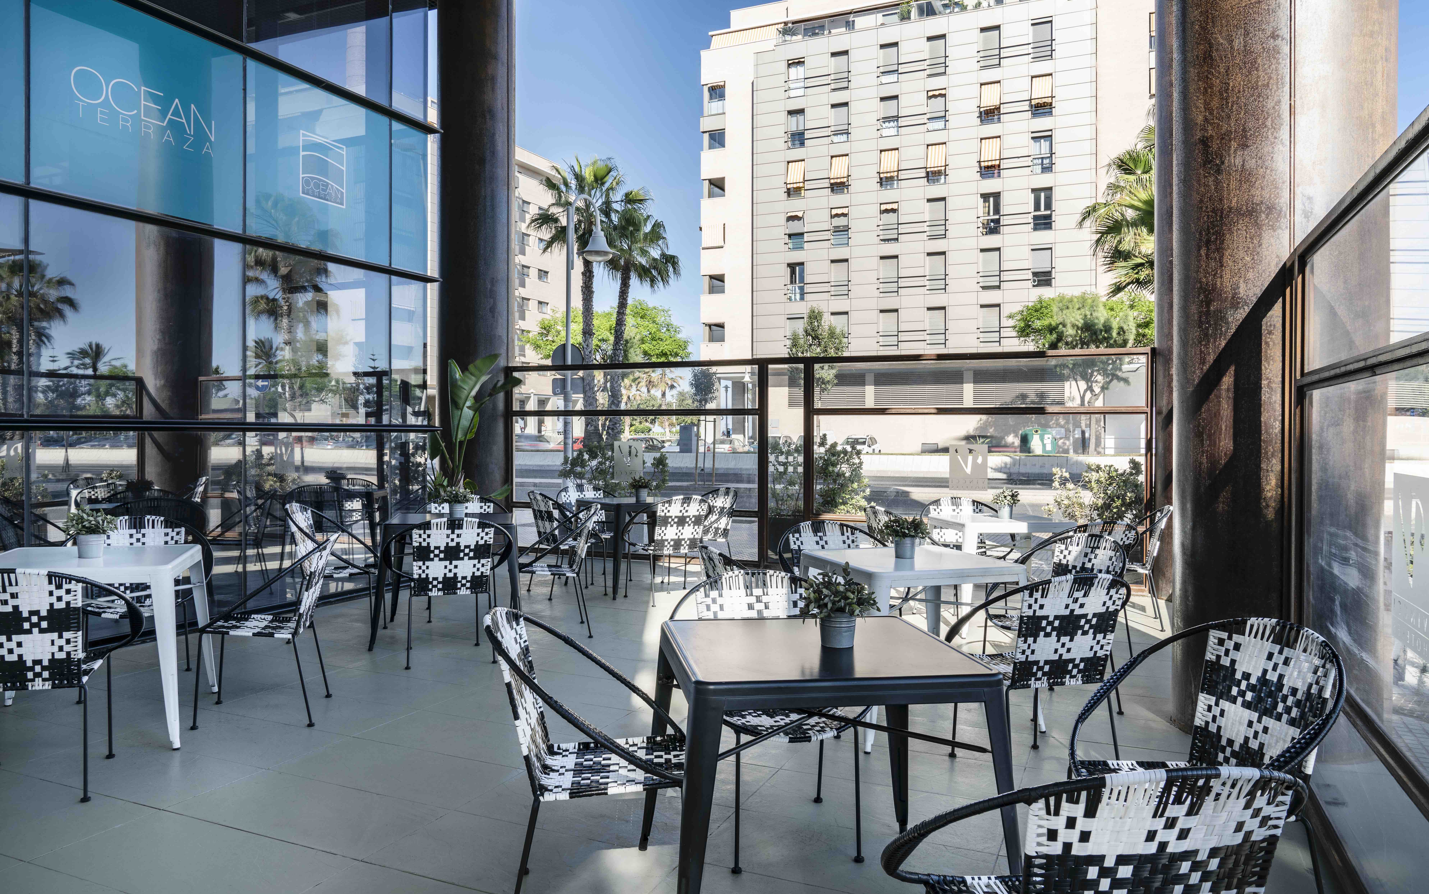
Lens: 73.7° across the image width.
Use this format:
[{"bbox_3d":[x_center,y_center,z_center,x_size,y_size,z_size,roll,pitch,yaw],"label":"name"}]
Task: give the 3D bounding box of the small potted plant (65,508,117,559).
[{"bbox_3d":[-2.793,0.383,4.265,0.207,0.222,0.207,0,1,0],"label":"small potted plant"}]

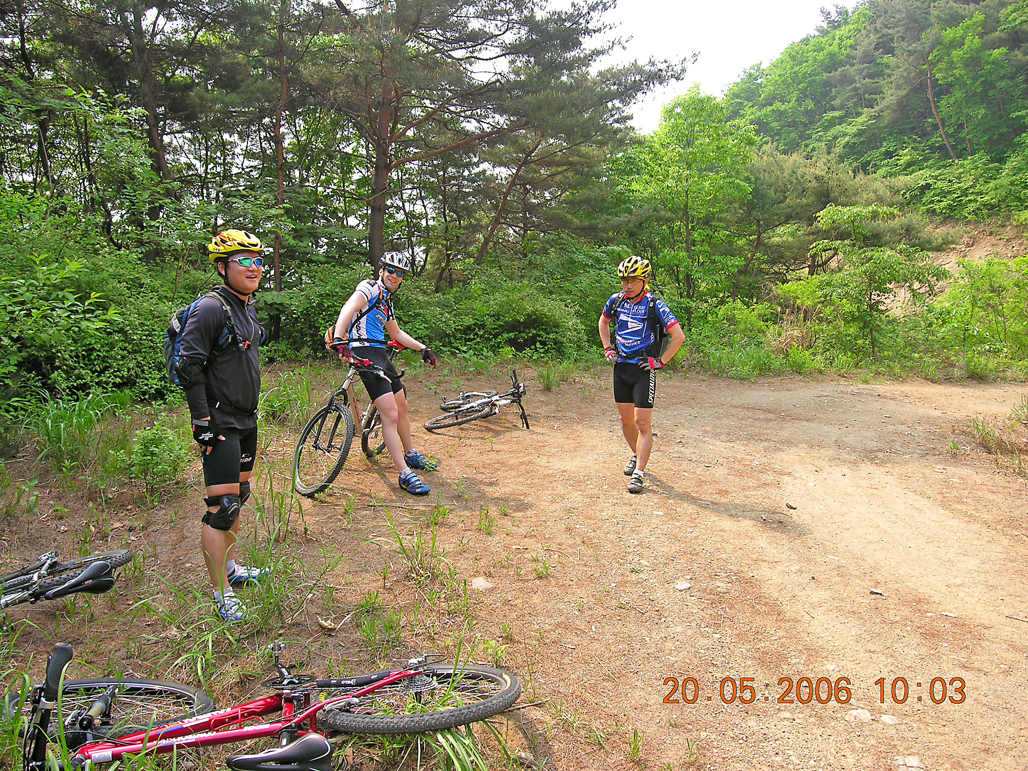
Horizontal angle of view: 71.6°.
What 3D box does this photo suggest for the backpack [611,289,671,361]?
[{"bbox_3d":[0.957,-0.456,5.360,0.320,0.480,0.280,5,10,31],"label":"backpack"}]

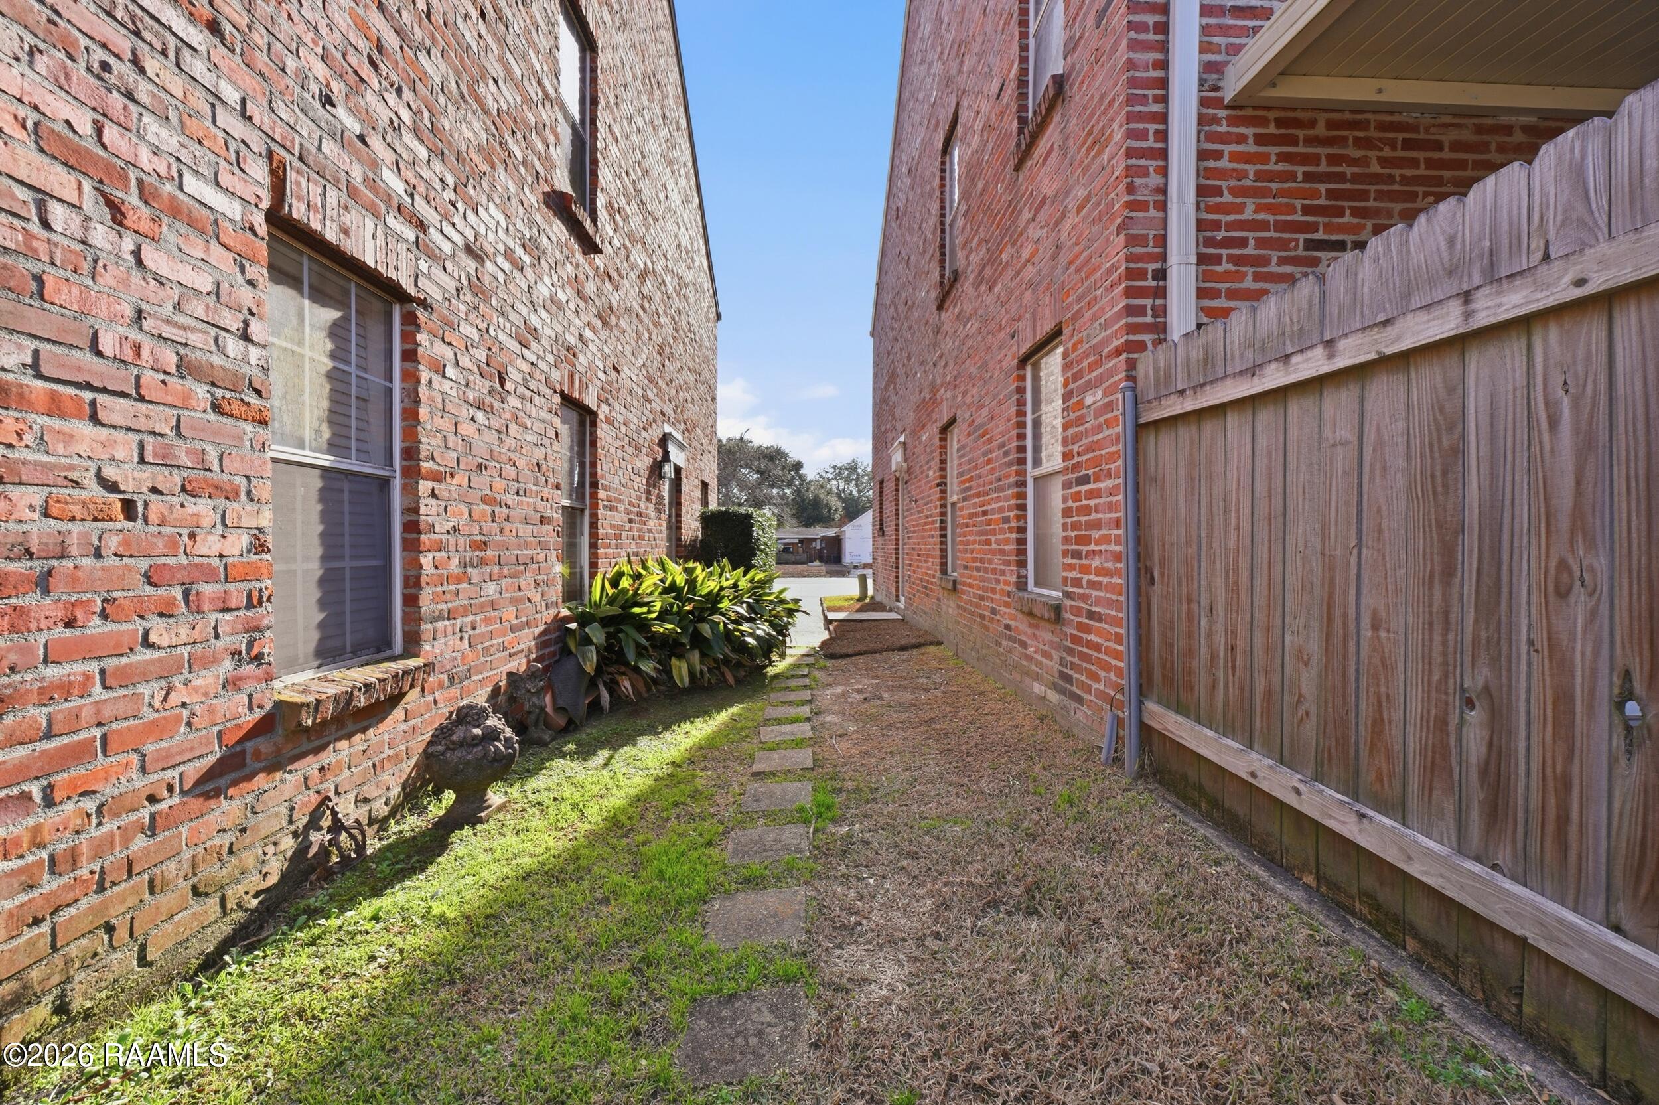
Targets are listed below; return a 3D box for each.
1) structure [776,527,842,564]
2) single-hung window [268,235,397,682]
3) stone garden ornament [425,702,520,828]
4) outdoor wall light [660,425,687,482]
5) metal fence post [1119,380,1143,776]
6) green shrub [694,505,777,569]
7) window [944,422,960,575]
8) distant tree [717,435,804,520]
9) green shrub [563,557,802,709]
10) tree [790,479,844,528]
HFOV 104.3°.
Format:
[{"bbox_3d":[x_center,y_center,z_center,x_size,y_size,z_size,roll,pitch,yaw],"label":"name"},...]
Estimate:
[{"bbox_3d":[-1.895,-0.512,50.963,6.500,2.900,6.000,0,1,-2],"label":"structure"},{"bbox_3d":[-1.841,-0.299,2.346,0.090,1.480,0.790,0,1,-2],"label":"single-hung window"},{"bbox_3d":[-1.484,0.835,2.680,0.350,0.440,0.350,0,1,-2],"label":"stone garden ornament"},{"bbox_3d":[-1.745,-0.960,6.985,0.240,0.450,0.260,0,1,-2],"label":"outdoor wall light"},{"bbox_3d":[1.271,0.112,2.720,0.065,1.660,0.065,0,1,-2],"label":"metal fence post"},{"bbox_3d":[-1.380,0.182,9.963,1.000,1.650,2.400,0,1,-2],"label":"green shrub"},{"bbox_3d":[1.264,-0.506,6.410,0.090,1.480,0.780,0,1,-2],"label":"window"},{"bbox_3d":[-8.168,-5.029,61.707,11.500,11.600,11.000,0,1,-2],"label":"distant tree"},{"bbox_3d":[-1.054,0.545,5.575,1.500,1.040,2.700,0,1,-2],"label":"green shrub"},{"bbox_3d":[-1.335,-3.362,62.954,6.000,7.800,6.000,0,1,-2],"label":"tree"}]

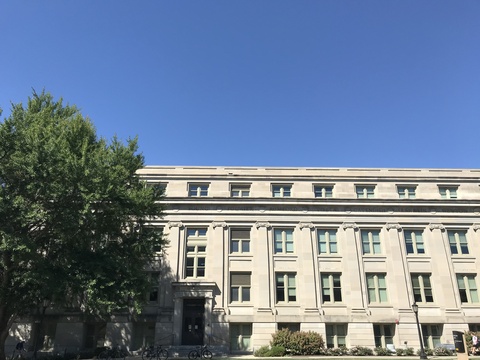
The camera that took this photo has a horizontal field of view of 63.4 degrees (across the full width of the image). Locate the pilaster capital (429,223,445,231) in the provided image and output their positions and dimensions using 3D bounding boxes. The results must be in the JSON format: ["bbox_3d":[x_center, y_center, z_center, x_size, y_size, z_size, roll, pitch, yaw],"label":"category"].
[{"bbox_3d":[16.632,3.939,32.879,1.110,0.570,0.450,0,-20,0],"label":"pilaster capital"}]

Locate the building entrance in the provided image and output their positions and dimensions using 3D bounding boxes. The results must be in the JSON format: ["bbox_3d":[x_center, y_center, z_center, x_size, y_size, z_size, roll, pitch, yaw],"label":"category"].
[{"bbox_3d":[-3.796,11.521,31.703,1.746,3.561,0.500,1,-22,-1],"label":"building entrance"}]

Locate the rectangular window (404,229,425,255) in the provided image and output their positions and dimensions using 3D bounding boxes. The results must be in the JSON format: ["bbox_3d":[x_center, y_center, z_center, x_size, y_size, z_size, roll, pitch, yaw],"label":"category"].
[{"bbox_3d":[16.970,6.068,37.769,1.880,2.520,0.200,1,-22,-1],"label":"rectangular window"}]

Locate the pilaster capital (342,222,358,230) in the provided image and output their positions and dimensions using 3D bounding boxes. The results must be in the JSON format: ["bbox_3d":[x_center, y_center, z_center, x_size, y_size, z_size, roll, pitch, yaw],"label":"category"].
[{"bbox_3d":[9.332,3.931,32.815,1.110,0.570,0.450,0,-20,0],"label":"pilaster capital"}]

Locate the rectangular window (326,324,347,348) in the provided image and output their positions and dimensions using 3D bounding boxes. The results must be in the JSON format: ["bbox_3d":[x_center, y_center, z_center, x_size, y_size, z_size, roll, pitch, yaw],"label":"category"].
[{"bbox_3d":[7.924,12.799,31.719,1.894,2.101,0.300,1,-22,-1],"label":"rectangular window"}]

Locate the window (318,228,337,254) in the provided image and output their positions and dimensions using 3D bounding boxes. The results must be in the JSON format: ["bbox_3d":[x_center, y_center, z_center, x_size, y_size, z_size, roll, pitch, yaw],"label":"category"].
[{"bbox_3d":[7.872,5.473,34.619,1.791,2.256,0.300,1,-22,-1],"label":"window"}]

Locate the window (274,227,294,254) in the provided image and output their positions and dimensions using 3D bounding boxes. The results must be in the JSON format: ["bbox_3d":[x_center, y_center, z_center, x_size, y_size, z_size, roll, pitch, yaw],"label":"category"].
[{"bbox_3d":[3.738,5.175,32.729,1.440,2.070,0.250,0,-20,0],"label":"window"}]

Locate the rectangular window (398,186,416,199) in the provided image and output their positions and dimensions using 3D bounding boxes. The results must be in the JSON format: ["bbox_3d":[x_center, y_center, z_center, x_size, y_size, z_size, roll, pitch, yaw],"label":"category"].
[{"bbox_3d":[14.921,1.113,34.606,1.530,1.030,0.250,0,-20,0],"label":"rectangular window"}]

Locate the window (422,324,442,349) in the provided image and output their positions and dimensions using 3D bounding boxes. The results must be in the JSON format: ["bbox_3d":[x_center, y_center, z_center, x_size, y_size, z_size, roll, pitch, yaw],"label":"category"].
[{"bbox_3d":[17.070,13.911,34.438,1.900,2.160,0.200,1,-22,-1],"label":"window"}]

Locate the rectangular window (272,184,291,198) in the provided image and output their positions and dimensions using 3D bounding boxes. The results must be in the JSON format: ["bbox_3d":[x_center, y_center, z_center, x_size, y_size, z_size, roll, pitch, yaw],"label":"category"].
[{"bbox_3d":[4.229,1.175,39.570,1.820,1.600,0.200,1,-22,-1],"label":"rectangular window"}]

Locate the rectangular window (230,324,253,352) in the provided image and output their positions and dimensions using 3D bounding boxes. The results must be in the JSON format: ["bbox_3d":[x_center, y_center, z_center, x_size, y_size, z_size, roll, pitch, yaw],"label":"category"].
[{"bbox_3d":[0.125,12.729,31.542,1.860,2.101,0.300,1,-22,-1],"label":"rectangular window"}]

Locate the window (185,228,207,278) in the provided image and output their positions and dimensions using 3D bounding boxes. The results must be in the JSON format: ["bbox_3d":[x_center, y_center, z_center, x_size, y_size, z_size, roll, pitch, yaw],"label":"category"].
[{"bbox_3d":[-3.681,6.081,32.325,1.560,4.100,0.250,0,-20,0],"label":"window"}]

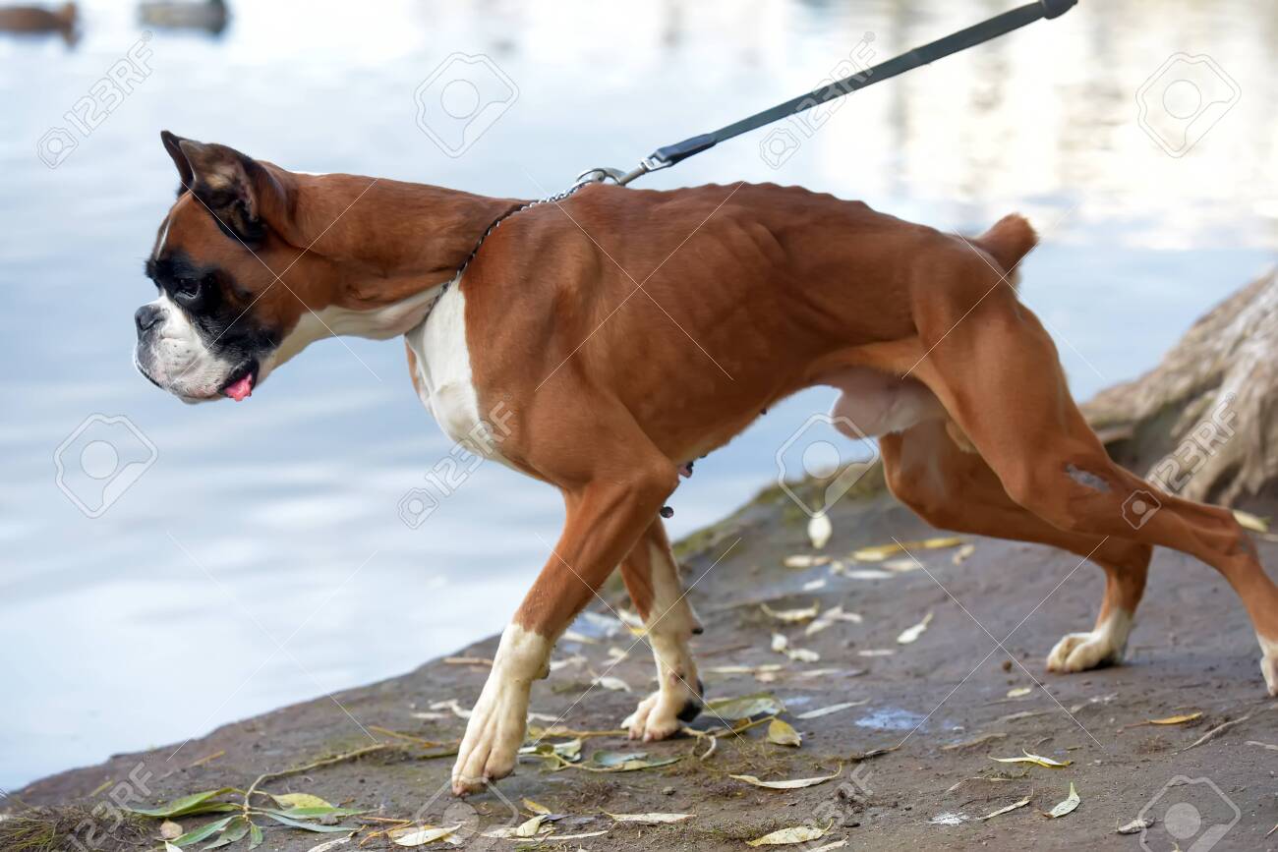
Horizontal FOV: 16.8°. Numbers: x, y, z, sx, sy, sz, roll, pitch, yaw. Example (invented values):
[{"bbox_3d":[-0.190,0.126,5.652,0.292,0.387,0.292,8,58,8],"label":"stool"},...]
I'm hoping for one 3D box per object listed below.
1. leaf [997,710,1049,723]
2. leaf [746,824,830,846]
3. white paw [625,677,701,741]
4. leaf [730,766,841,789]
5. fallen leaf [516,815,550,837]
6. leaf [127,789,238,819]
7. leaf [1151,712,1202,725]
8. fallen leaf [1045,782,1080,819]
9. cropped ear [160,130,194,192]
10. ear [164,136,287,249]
[{"bbox_3d":[0.410,0.310,4.623,0.060,0.007,0.016,-5,11,-30],"label":"leaf"},{"bbox_3d":[0.135,0.370,3.918,0.075,0.012,0.026,-6,8,-12],"label":"leaf"},{"bbox_3d":[0.023,0.281,4.310,0.078,0.060,0.055,-7,11,-37],"label":"white paw"},{"bbox_3d":[0.138,0.330,4.066,0.105,0.017,0.028,-3,9,4],"label":"leaf"},{"bbox_3d":[-0.099,0.371,4.015,0.025,0.016,0.041,4,11,44],"label":"fallen leaf"},{"bbox_3d":[-0.432,0.358,4.100,0.108,0.020,0.035,-4,9,-3],"label":"leaf"},{"bbox_3d":[0.533,0.290,4.297,0.055,0.009,0.015,-6,8,-14],"label":"leaf"},{"bbox_3d":[0.414,0.366,4.235,0.016,0.021,0.052,6,11,34],"label":"fallen leaf"},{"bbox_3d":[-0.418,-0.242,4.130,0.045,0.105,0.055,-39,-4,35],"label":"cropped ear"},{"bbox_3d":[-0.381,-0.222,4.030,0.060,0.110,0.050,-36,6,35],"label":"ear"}]

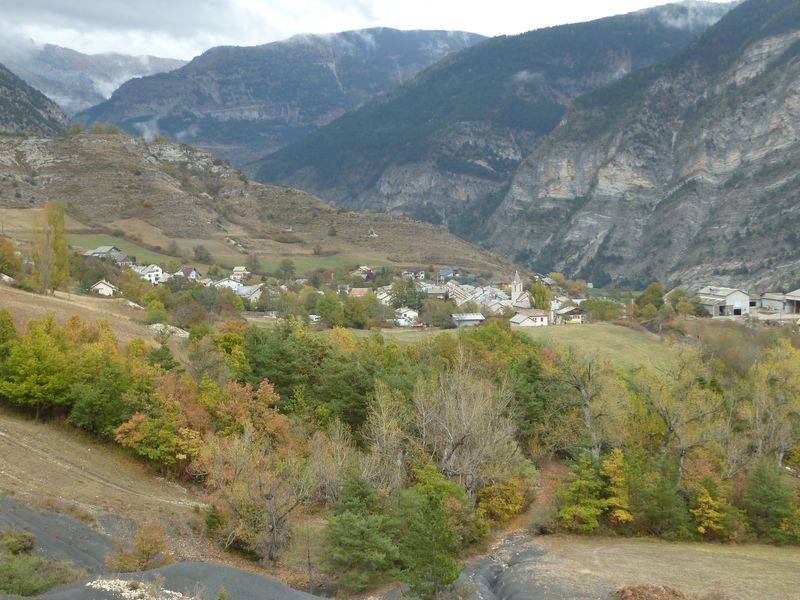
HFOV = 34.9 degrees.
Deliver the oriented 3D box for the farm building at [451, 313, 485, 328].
[{"bbox_3d":[26.210,7.900,490.000,12.000,5.500,7.000,-1,3,-22],"label":"farm building"}]

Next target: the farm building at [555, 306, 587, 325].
[{"bbox_3d":[77.128,7.012,575.000,10.500,7.400,10.000,-2,4,-22],"label":"farm building"}]

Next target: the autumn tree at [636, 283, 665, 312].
[{"bbox_3d":[105.990,-0.850,540.000,12.300,13.000,12.000,0,3,0],"label":"autumn tree"}]

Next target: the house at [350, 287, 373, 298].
[{"bbox_3d":[-19.385,-3.525,640.000,11.000,6.800,9.000,0,4,-2],"label":"house"}]

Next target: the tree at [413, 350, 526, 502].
[{"bbox_3d":[7.543,13.642,136.000,12.200,16.200,11.500,0,4,0],"label":"tree"}]

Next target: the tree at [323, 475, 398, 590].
[{"bbox_3d":[-3.290,19.390,106.000,6.200,9.500,6.200,0,3,0],"label":"tree"}]

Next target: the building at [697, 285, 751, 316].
[{"bbox_3d":[139.977,0.865,550.000,14.000,11.800,21.000,-1,4,-19],"label":"building"}]

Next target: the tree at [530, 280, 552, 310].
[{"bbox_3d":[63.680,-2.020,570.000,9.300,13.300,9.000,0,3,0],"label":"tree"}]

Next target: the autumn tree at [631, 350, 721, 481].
[{"bbox_3d":[30.560,13.000,140.000,10.000,14.600,9.500,0,3,0],"label":"autumn tree"}]

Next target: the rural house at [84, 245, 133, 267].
[{"bbox_3d":[-165.117,-25.207,720.000,22.000,11.500,15.000,-1,4,-20],"label":"rural house"}]

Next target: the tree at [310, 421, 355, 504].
[{"bbox_3d":[-7.540,17.680,140.000,5.000,9.100,5.000,0,3,0],"label":"tree"}]

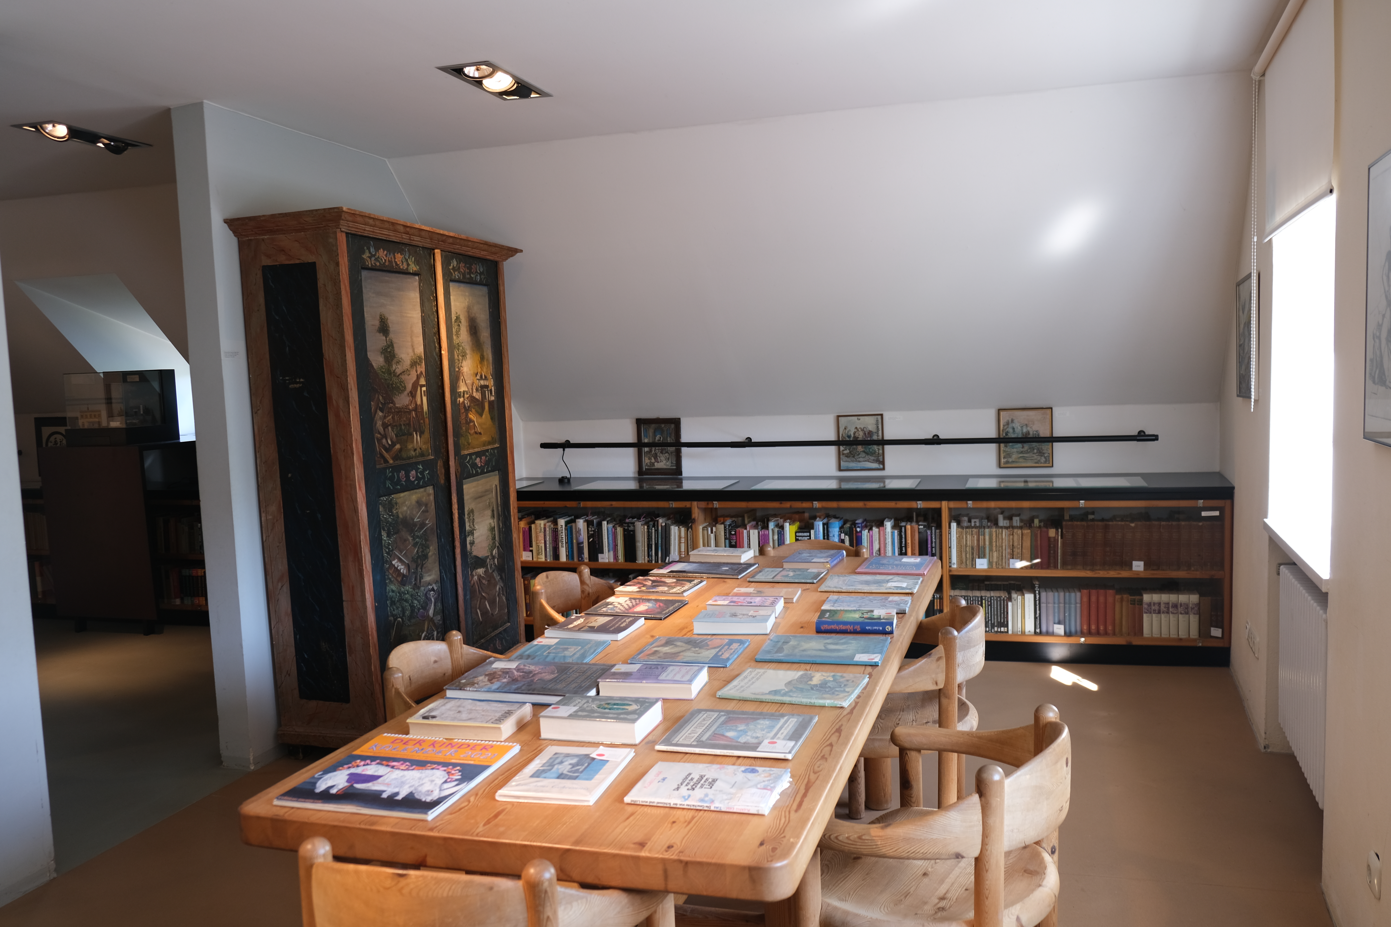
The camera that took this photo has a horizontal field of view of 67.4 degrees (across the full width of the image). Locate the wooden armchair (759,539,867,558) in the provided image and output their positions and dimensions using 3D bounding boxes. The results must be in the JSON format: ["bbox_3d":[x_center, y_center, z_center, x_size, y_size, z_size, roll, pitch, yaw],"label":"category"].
[{"bbox_3d":[0.456,0.725,4.201,0.550,0.750,0.500,-1,5,18],"label":"wooden armchair"}]

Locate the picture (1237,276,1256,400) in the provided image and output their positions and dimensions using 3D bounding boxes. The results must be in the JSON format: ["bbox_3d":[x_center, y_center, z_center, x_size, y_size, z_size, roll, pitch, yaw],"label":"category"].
[{"bbox_3d":[2.239,-0.514,4.230,0.022,0.492,0.650,0,5,22],"label":"picture"}]

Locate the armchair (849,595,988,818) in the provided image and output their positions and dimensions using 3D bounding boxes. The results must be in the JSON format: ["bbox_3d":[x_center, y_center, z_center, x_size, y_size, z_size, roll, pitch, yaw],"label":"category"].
[{"bbox_3d":[0.614,0.802,3.171,0.500,0.750,0.550,-1,5,18],"label":"armchair"}]

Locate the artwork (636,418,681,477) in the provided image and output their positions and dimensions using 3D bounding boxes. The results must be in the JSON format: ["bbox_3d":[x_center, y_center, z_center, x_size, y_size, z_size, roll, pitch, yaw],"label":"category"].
[{"bbox_3d":[-0.223,-0.098,6.436,0.284,0.356,0.025,-1,5,17],"label":"artwork"}]

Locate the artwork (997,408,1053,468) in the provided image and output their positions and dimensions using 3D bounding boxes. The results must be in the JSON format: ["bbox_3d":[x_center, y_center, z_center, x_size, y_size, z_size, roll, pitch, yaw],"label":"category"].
[{"bbox_3d":[1.835,-0.139,5.800,0.286,0.331,0.020,-1,5,17],"label":"artwork"}]

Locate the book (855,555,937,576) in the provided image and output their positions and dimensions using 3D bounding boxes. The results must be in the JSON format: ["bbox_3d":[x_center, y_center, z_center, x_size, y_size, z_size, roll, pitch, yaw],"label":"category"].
[{"bbox_3d":[0.743,0.377,3.839,0.242,0.014,0.300,-1,5,18],"label":"book"}]

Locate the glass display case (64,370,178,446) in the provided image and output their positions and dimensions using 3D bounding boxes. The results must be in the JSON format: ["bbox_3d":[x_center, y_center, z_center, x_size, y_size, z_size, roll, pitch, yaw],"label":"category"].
[{"bbox_3d":[-3.688,-0.351,6.694,0.468,0.452,0.430,-1,5,16],"label":"glass display case"}]

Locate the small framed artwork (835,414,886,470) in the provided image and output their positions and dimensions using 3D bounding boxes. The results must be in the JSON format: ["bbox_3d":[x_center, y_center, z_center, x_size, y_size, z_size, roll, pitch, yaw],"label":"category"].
[{"bbox_3d":[0.964,-0.118,6.069,0.267,0.327,0.020,-1,5,17],"label":"small framed artwork"}]

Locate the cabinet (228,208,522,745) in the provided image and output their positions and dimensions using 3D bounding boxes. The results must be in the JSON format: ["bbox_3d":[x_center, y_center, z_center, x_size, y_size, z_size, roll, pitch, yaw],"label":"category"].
[{"bbox_3d":[-1.282,0.064,4.674,0.507,2.115,1.475,-1,5,16],"label":"cabinet"}]

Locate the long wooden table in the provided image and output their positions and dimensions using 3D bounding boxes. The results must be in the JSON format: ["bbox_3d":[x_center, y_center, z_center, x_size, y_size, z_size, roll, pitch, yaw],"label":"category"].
[{"bbox_3d":[0.079,0.849,2.933,0.993,0.733,2.645,-1,5,18],"label":"long wooden table"}]

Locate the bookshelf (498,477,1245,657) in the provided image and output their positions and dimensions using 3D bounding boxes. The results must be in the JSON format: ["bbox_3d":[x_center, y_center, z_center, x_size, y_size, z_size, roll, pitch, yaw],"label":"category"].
[{"bbox_3d":[0.738,0.529,5.812,3.968,0.860,0.758,-1,5,16],"label":"bookshelf"}]

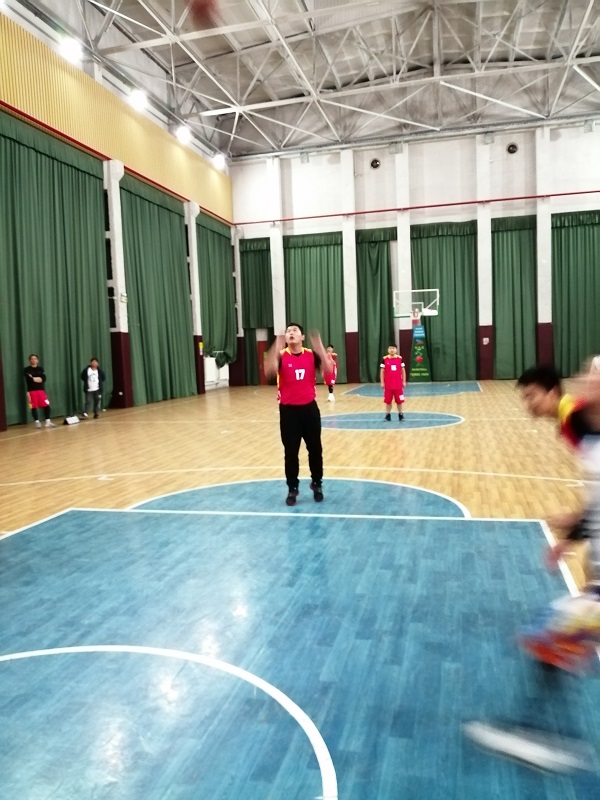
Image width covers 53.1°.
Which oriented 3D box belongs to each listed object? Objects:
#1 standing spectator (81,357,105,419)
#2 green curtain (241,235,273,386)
[{"bbox_3d":[-5.953,-0.348,17.292,0.600,1.700,0.400,-5,5,-30],"label":"standing spectator"},{"bbox_3d":[-2.278,-4.634,31.827,1.750,7.700,0.300,-1,5,15],"label":"green curtain"}]

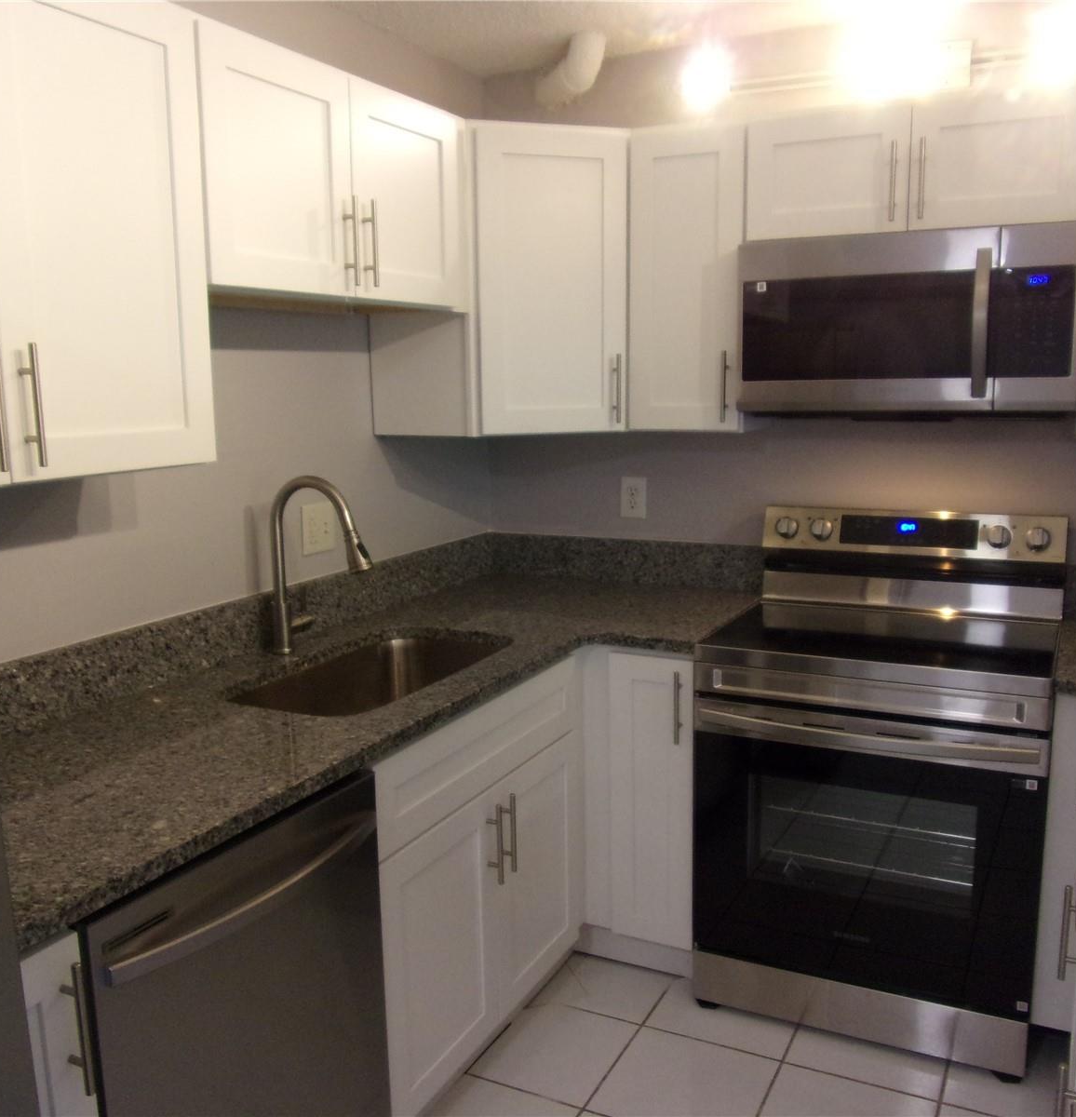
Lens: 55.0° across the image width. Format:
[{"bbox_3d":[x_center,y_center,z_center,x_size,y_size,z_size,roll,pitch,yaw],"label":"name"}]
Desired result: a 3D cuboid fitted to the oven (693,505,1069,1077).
[{"bbox_3d":[0.842,0.500,2.548,0.757,1.167,0.675,4,11,27],"label":"oven"}]

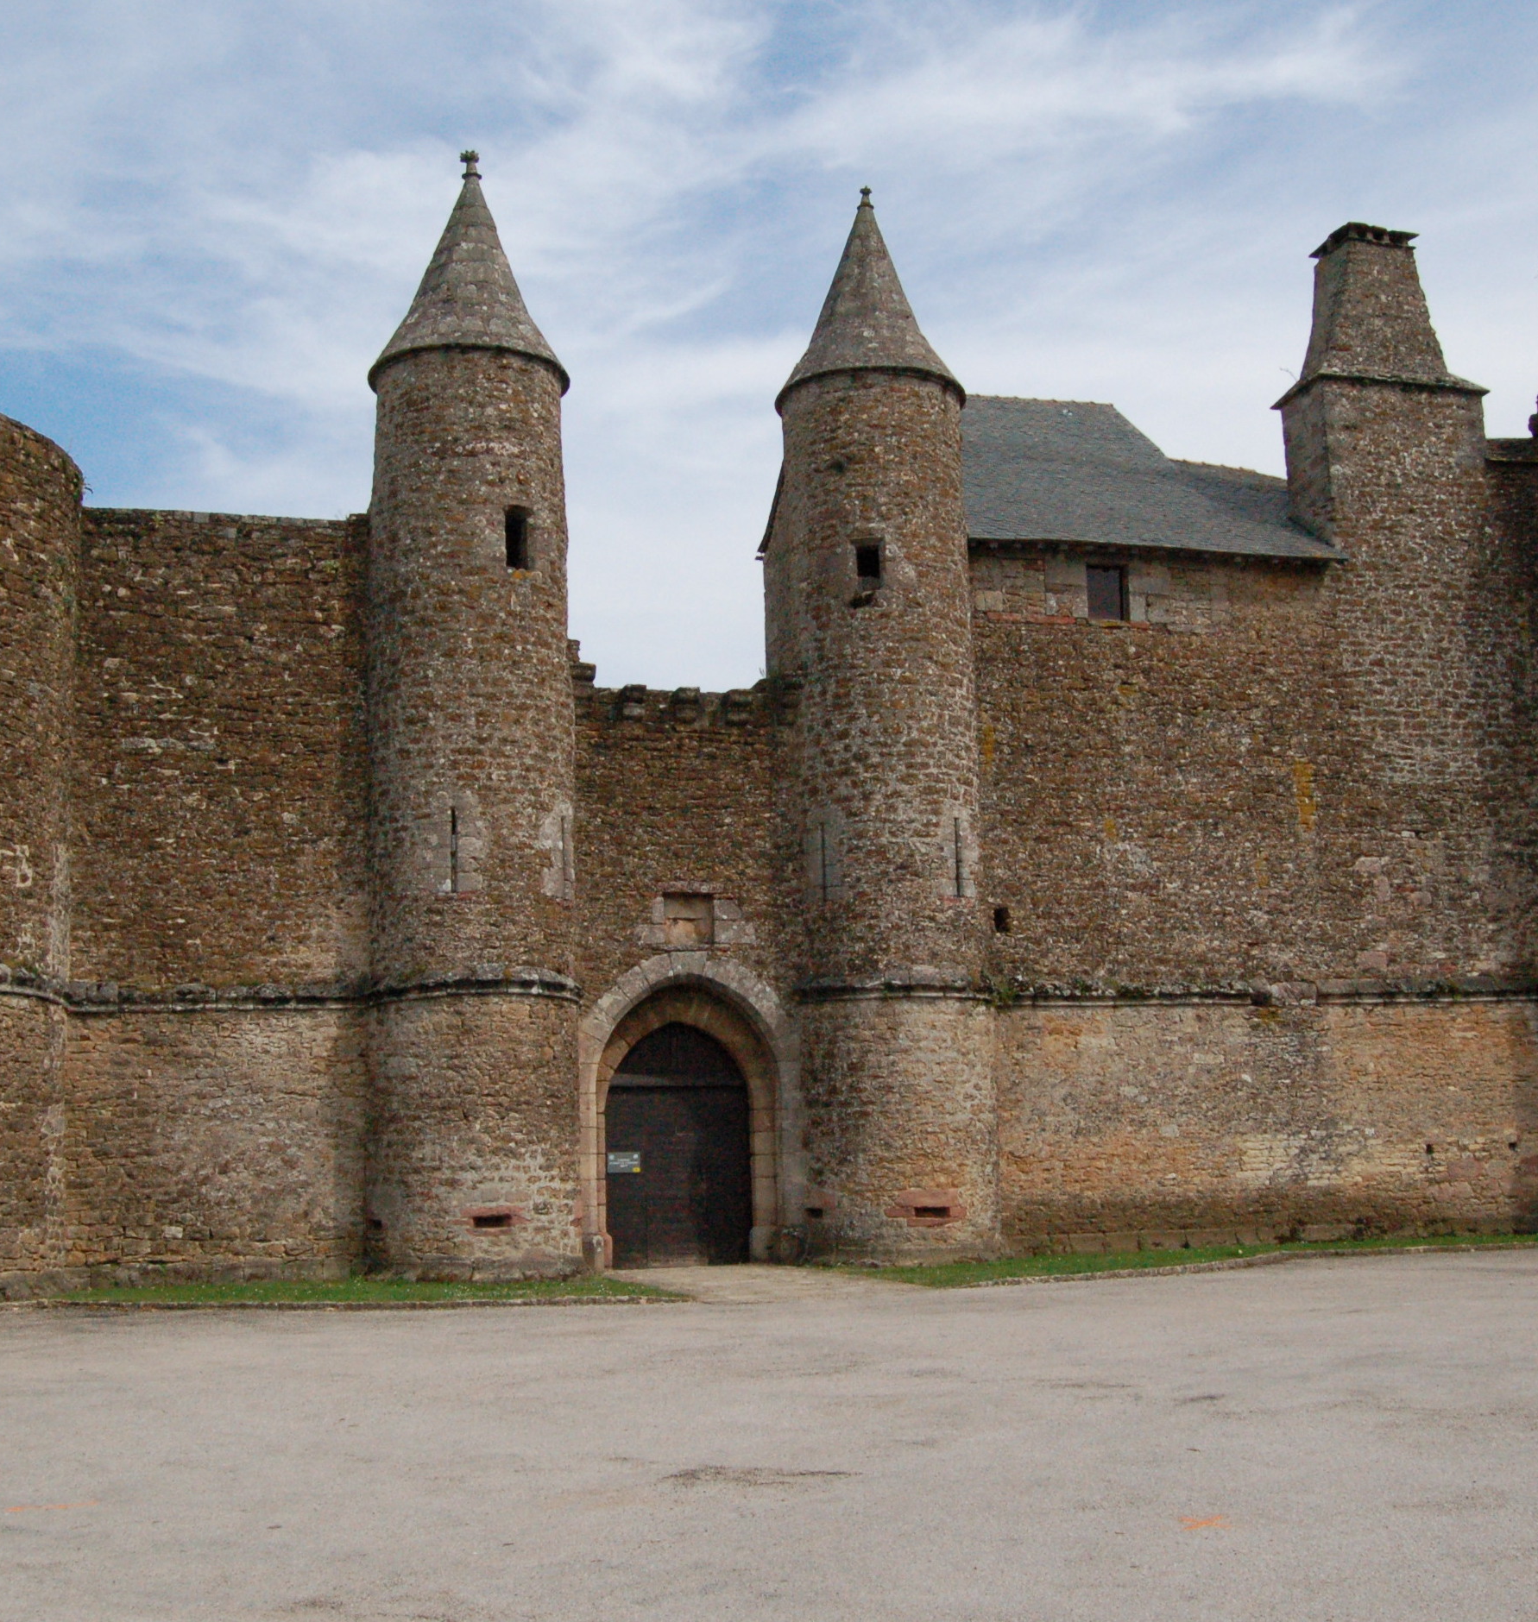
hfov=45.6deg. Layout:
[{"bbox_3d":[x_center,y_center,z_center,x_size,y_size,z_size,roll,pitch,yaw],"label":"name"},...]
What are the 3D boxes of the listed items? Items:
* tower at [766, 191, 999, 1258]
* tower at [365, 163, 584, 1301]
[{"bbox_3d":[1.701,-1.796,27.964,3.163,16.786,3.163,1,-11,-10],"label":"tower"},{"bbox_3d":[-4.241,-1.834,25.891,3.154,16.310,3.154,1,-11,-10],"label":"tower"}]

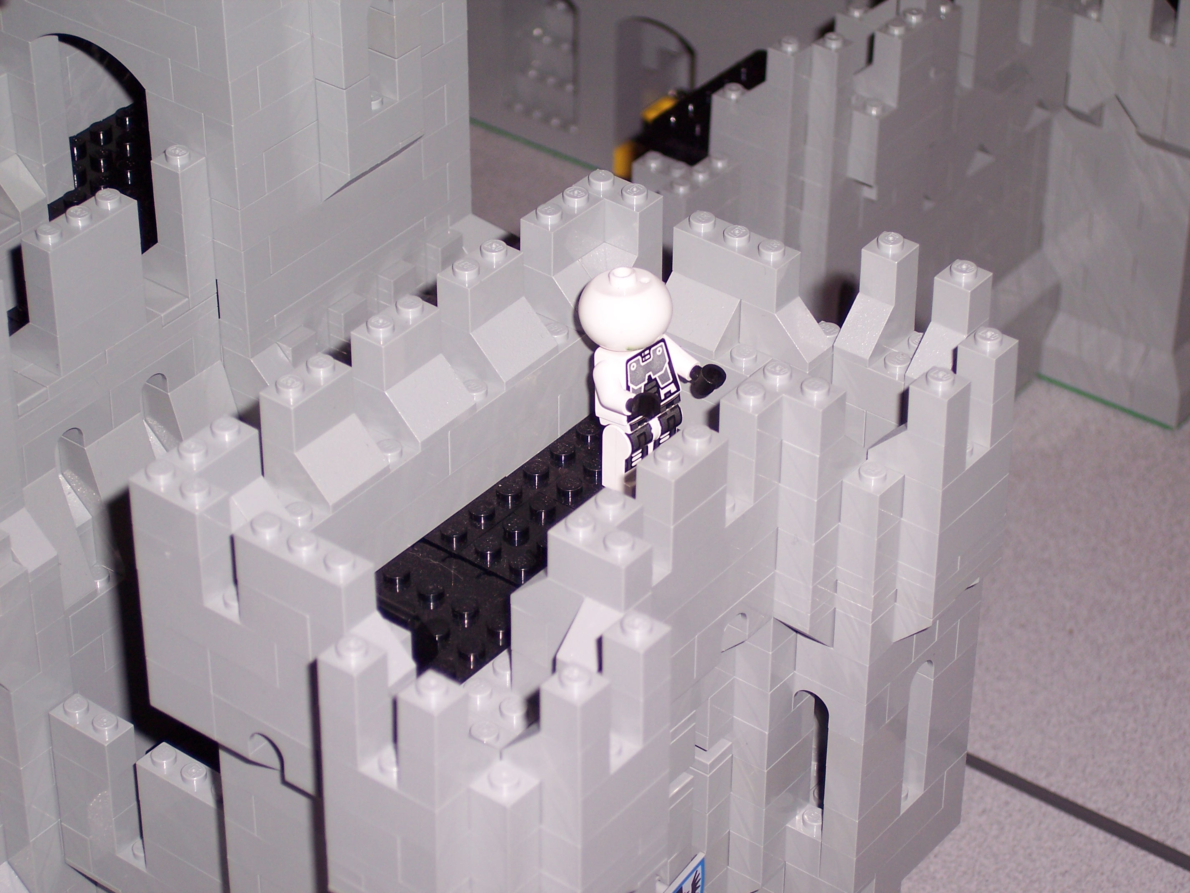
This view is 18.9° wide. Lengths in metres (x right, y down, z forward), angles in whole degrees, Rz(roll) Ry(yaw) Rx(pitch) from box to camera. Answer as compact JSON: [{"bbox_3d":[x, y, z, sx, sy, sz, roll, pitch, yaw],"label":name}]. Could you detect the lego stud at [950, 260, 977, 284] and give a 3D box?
[{"bbox_3d":[0.067,-0.032,0.653,0.005,0.002,0.005,0,36,0],"label":"lego stud"}]

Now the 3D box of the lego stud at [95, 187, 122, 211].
[{"bbox_3d":[-0.095,-0.049,0.701,0.005,0.002,0.005,0,36,0],"label":"lego stud"}]

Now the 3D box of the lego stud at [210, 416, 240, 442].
[{"bbox_3d":[-0.063,-0.003,0.612,0.005,0.002,0.005,0,36,0],"label":"lego stud"}]

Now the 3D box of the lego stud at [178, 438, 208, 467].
[{"bbox_3d":[-0.068,0.001,0.605,0.005,0.002,0.005,0,36,0],"label":"lego stud"}]

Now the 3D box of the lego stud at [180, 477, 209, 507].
[{"bbox_3d":[-0.067,0.007,0.596,0.005,0.002,0.005,0,36,0],"label":"lego stud"}]

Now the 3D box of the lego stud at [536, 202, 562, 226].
[{"bbox_3d":[-0.009,-0.043,0.668,0.005,0.002,0.005,0,36,0],"label":"lego stud"}]

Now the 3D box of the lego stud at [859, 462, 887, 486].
[{"bbox_3d":[0.049,0.005,0.634,0.005,0.002,0.005,0,36,0],"label":"lego stud"}]

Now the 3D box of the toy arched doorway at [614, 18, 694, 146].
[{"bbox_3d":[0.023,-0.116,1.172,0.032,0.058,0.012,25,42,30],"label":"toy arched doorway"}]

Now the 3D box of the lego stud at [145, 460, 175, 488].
[{"bbox_3d":[-0.073,0.005,0.600,0.005,0.002,0.005,0,36,0],"label":"lego stud"}]

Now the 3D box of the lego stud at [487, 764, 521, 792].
[{"bbox_3d":[-0.014,0.052,0.567,0.005,0.002,0.005,0,36,0],"label":"lego stud"}]

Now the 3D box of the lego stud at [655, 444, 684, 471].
[{"bbox_3d":[0.013,0.002,0.604,0.005,0.002,0.005,0,36,0],"label":"lego stud"}]

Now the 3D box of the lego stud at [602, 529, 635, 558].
[{"bbox_3d":[0.004,0.016,0.584,0.005,0.002,0.005,0,36,0],"label":"lego stud"}]

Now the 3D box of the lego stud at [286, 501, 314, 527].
[{"bbox_3d":[-0.051,0.012,0.624,0.005,0.002,0.005,0,36,0],"label":"lego stud"}]

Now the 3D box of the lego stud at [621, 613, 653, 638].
[{"bbox_3d":[0.007,0.028,0.566,0.005,0.002,0.005,0,36,0],"label":"lego stud"}]

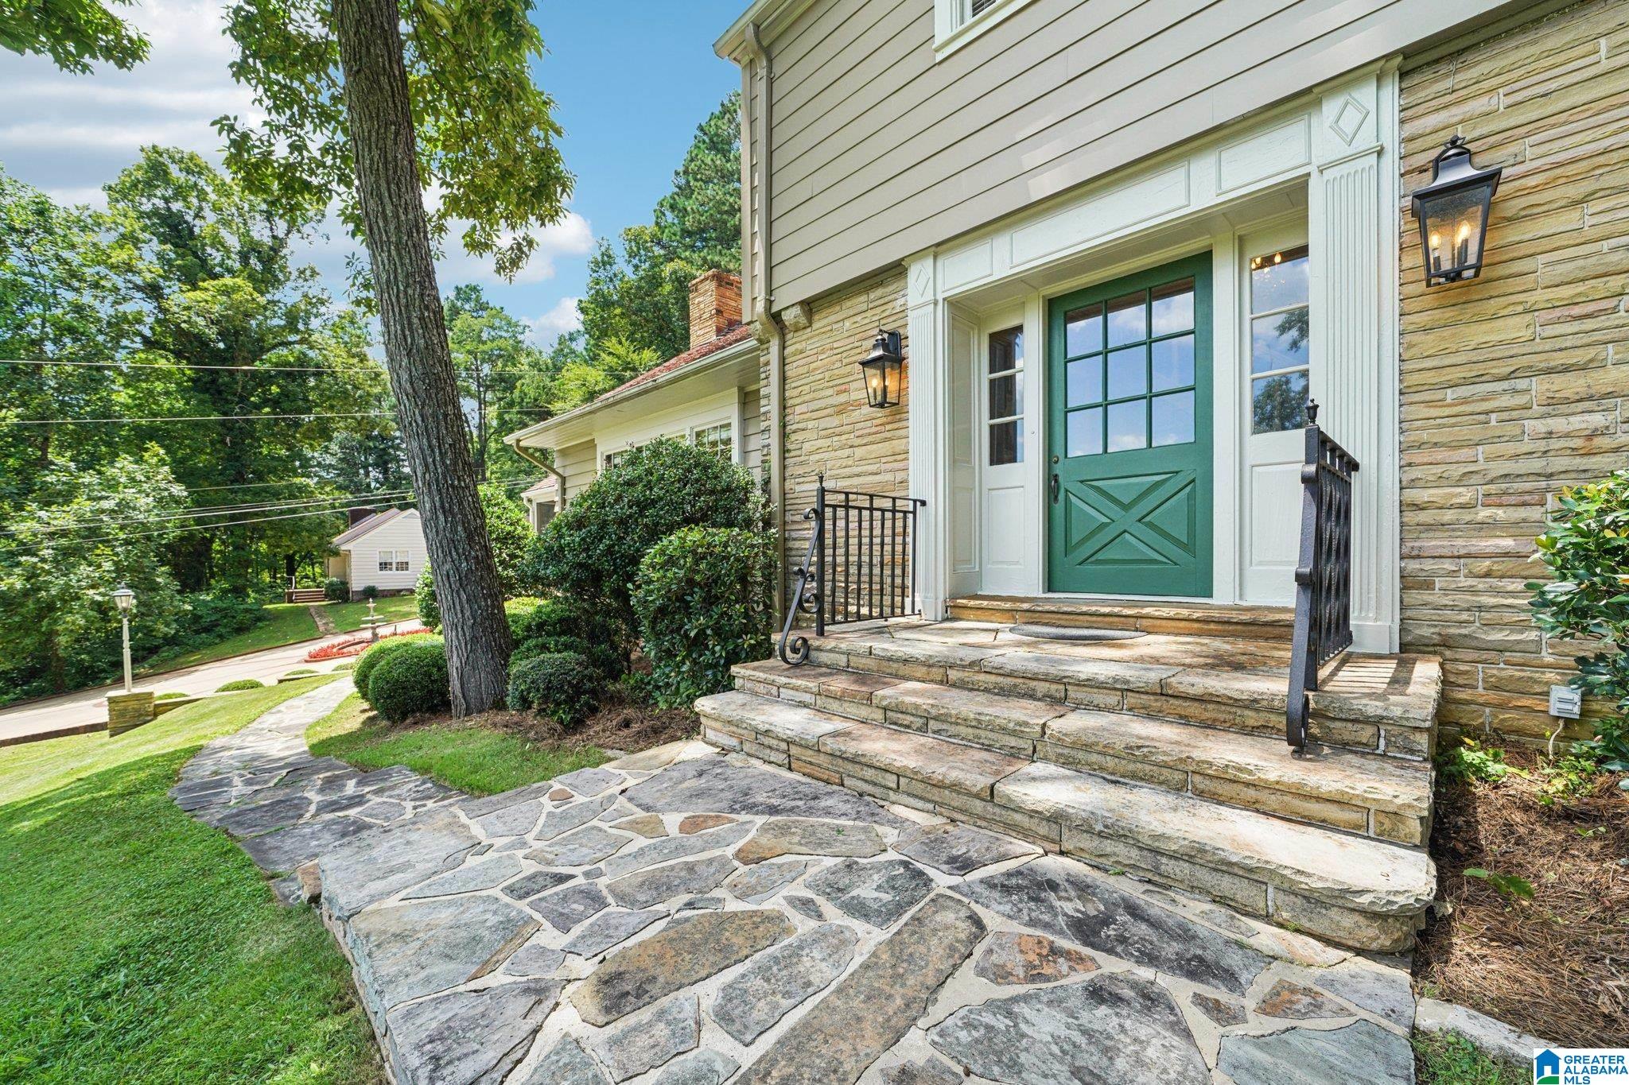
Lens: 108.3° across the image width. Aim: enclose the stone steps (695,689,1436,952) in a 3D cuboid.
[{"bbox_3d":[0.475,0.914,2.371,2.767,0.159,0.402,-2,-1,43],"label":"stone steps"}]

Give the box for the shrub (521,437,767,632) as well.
[{"bbox_3d":[-1.521,0.045,5.150,2.050,1.900,1.850,-1,-1,43],"label":"shrub"}]

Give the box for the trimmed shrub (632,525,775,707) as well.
[{"bbox_3d":[-0.767,0.508,4.050,0.970,1.160,0.950,0,-1,0],"label":"trimmed shrub"}]

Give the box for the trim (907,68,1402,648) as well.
[{"bbox_3d":[1.669,-0.765,3.460,2.520,2.580,0.340,-1,0,44],"label":"trim"}]

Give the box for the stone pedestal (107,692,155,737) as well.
[{"bbox_3d":[-10.573,2.659,9.100,0.460,0.620,0.440,0,0,-33],"label":"stone pedestal"}]

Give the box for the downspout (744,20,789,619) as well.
[{"bbox_3d":[-0.443,-1.777,5.148,0.110,5.140,0.400,-1,0,44],"label":"downspout"}]

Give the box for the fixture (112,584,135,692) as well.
[{"bbox_3d":[-12.324,1.716,10.500,0.250,1.930,0.250,-1,-1,43],"label":"fixture"}]

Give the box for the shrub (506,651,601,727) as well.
[{"bbox_3d":[-1.712,0.958,3.850,0.580,0.500,0.560,-1,-1,43],"label":"shrub"}]

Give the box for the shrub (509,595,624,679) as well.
[{"bbox_3d":[-2.030,0.771,4.750,0.950,0.700,0.900,-1,-1,43],"label":"shrub"}]

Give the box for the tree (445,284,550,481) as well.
[{"bbox_3d":[-19.901,-6.964,36.000,5.800,16.929,5.800,0,0,0],"label":"tree"}]

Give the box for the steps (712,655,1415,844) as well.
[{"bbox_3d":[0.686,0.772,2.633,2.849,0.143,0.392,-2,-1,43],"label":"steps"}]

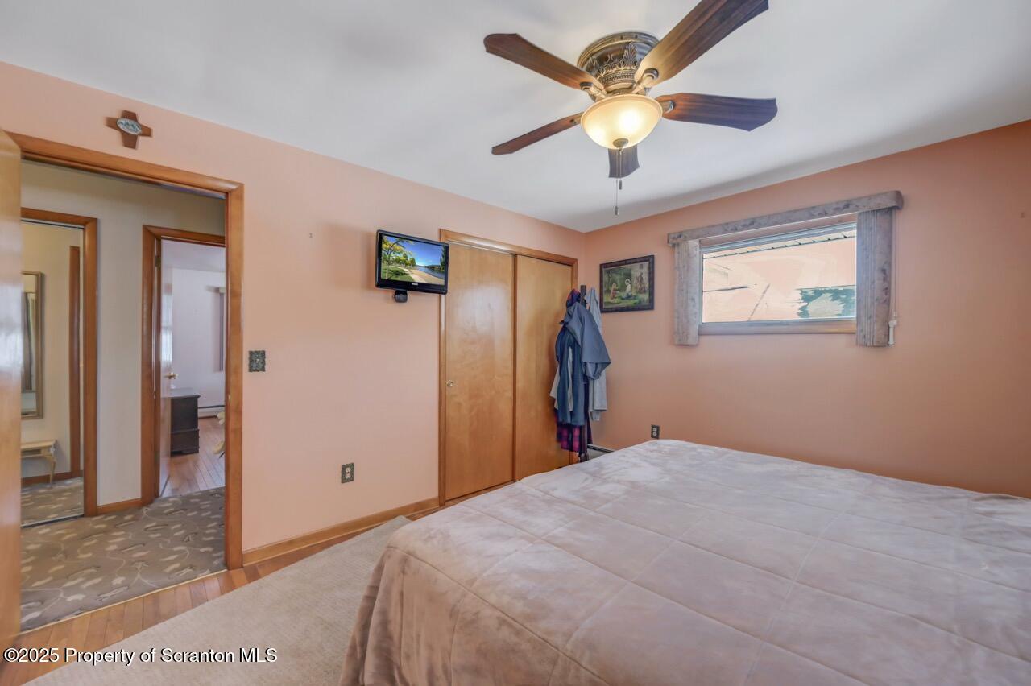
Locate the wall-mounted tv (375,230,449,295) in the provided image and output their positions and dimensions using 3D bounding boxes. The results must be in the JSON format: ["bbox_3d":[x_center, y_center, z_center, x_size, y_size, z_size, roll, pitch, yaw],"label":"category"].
[{"bbox_3d":[-0.711,-0.540,2.767,0.528,0.365,0.065,0,2,-40],"label":"wall-mounted tv"}]

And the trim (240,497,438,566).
[{"bbox_3d":[-1.062,1.212,2.647,1.227,0.081,0.018,0,0,-42],"label":"trim"}]

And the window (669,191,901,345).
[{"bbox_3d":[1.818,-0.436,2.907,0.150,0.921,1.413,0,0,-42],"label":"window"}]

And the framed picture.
[{"bbox_3d":[1.052,-0.545,3.804,0.030,0.488,0.585,0,0,-42],"label":"framed picture"}]

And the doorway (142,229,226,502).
[{"bbox_3d":[-2.554,0.170,3.405,0.900,2.147,0.140,0,0,-42],"label":"doorway"}]

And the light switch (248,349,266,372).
[{"bbox_3d":[-1.470,0.106,2.279,0.078,0.122,0.014,0,0,-42],"label":"light switch"}]

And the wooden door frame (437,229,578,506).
[{"bbox_3d":[-0.012,0.194,3.639,1.625,2.128,0.110,0,0,-42],"label":"wooden door frame"}]

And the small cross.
[{"bbox_3d":[-1.853,-1.021,1.923,0.158,0.173,0.020,0,0,-42],"label":"small cross"}]

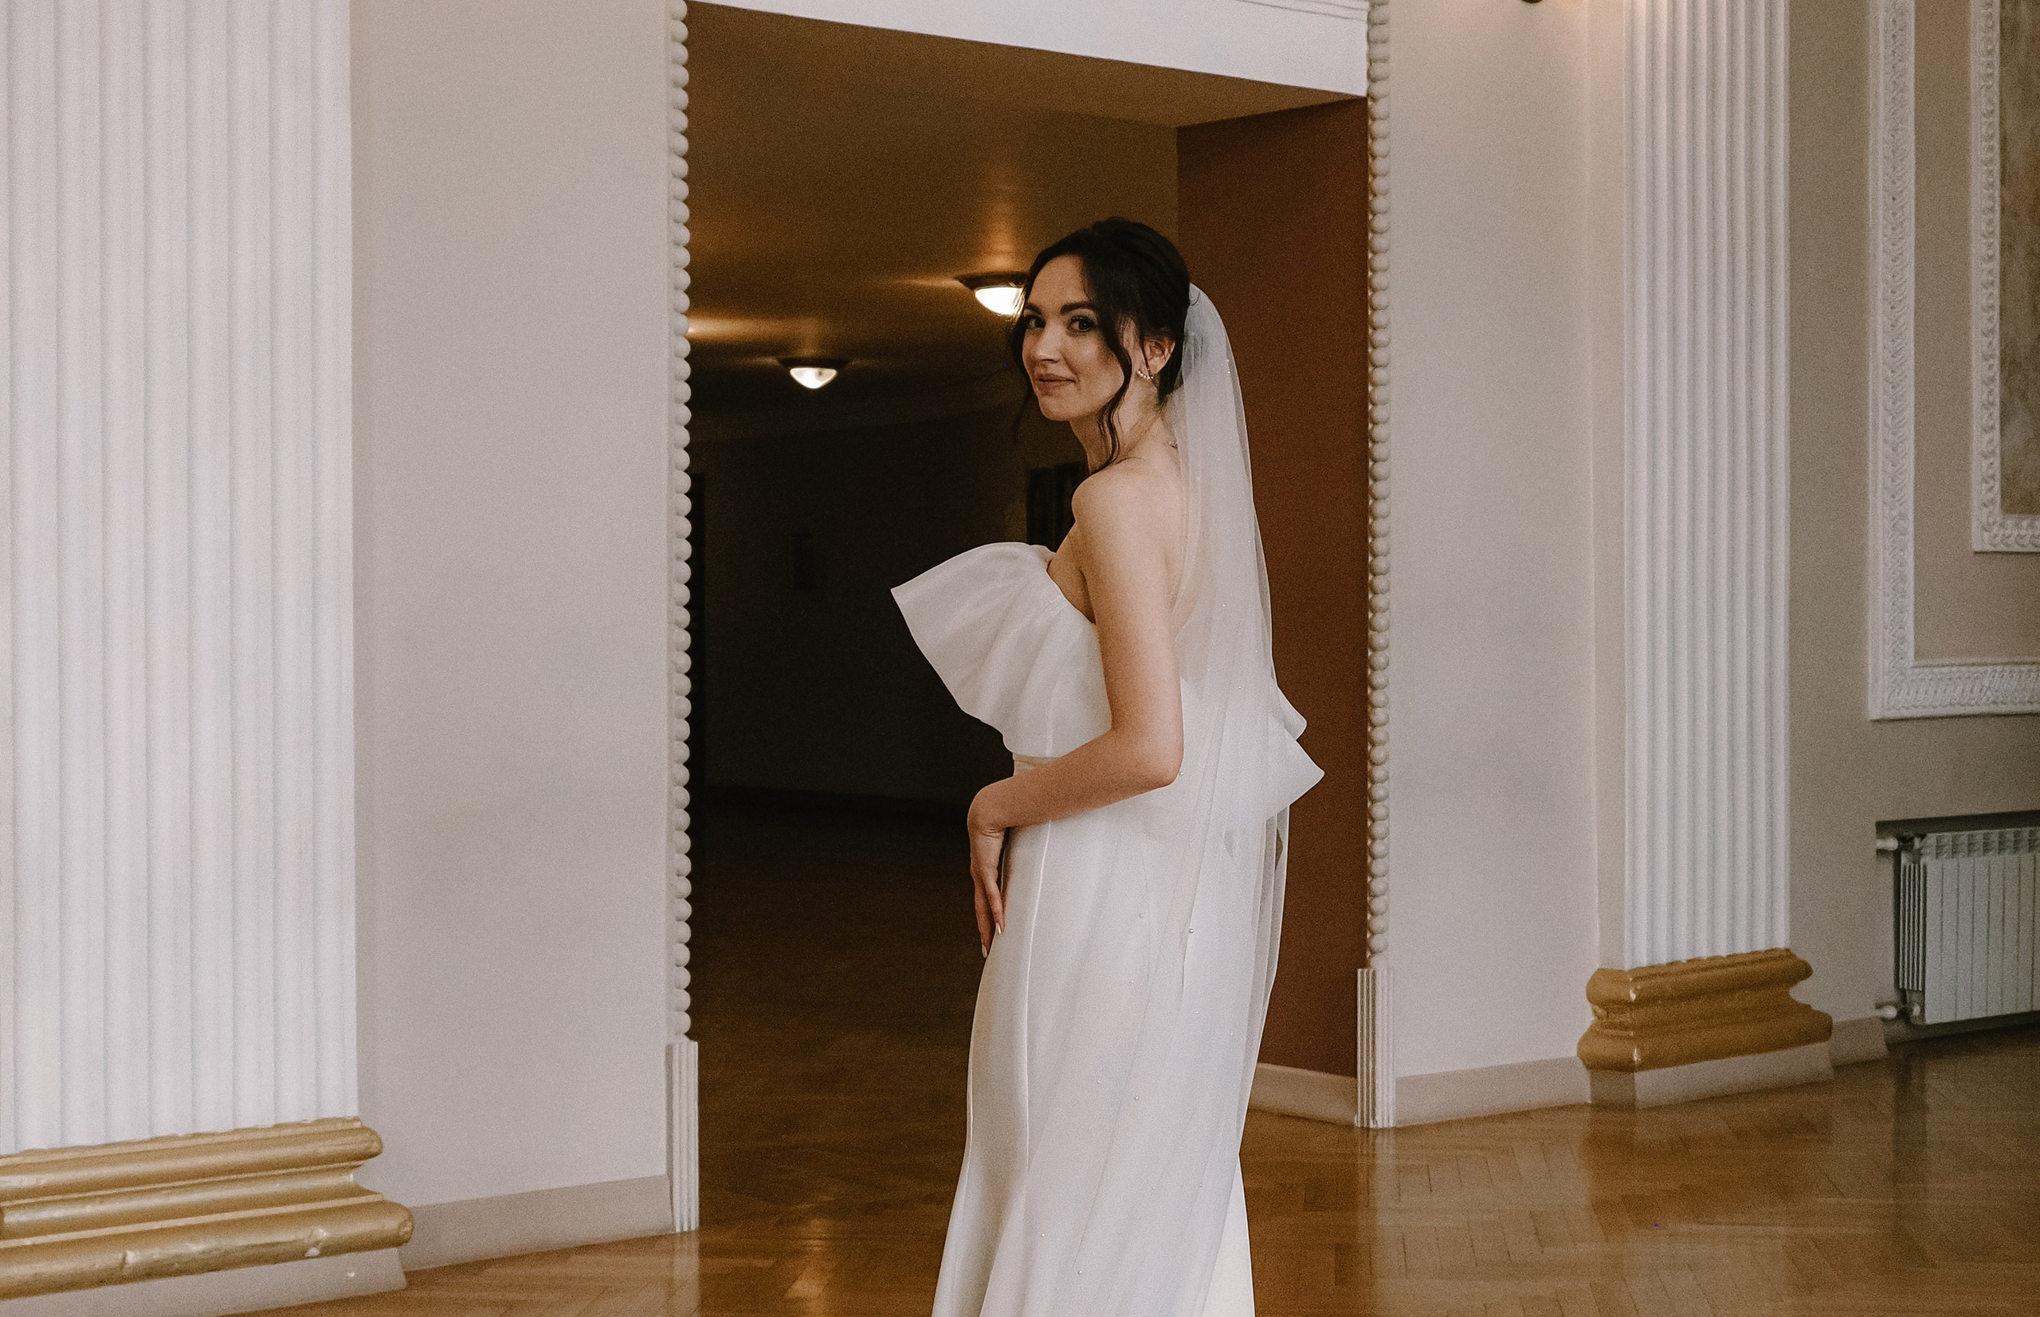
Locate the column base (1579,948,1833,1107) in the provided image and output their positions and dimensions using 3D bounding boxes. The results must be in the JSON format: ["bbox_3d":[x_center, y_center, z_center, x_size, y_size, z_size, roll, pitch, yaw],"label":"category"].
[{"bbox_3d":[1.894,1.006,8.176,0.860,0.360,0.170,-1,1,-37],"label":"column base"}]

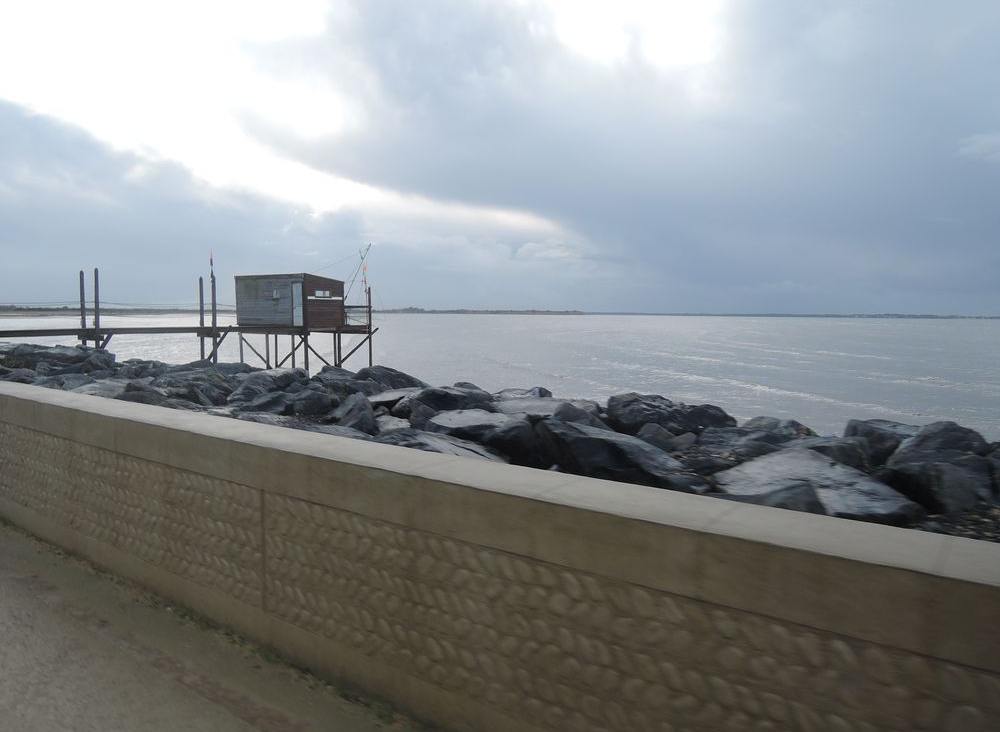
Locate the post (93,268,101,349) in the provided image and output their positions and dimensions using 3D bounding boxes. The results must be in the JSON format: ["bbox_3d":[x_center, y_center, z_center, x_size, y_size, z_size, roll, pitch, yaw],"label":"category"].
[{"bbox_3d":[-14.143,-1.980,24.300,0.160,2.950,0.160,4,5,38],"label":"post"}]

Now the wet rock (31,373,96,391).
[{"bbox_3d":[-7.419,0.337,11.804,0.877,0.421,0.702,-2,5,-32],"label":"wet rock"}]

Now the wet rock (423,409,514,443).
[{"bbox_3d":[-0.323,0.630,7.100,0.800,0.320,0.750,4,5,38],"label":"wet rock"}]

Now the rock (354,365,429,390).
[{"bbox_3d":[-2.060,0.299,13.204,1.364,0.581,1.023,0,4,-9],"label":"rock"}]

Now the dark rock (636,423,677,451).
[{"bbox_3d":[1.692,0.780,7.500,0.413,0.318,0.351,2,4,13],"label":"dark rock"}]

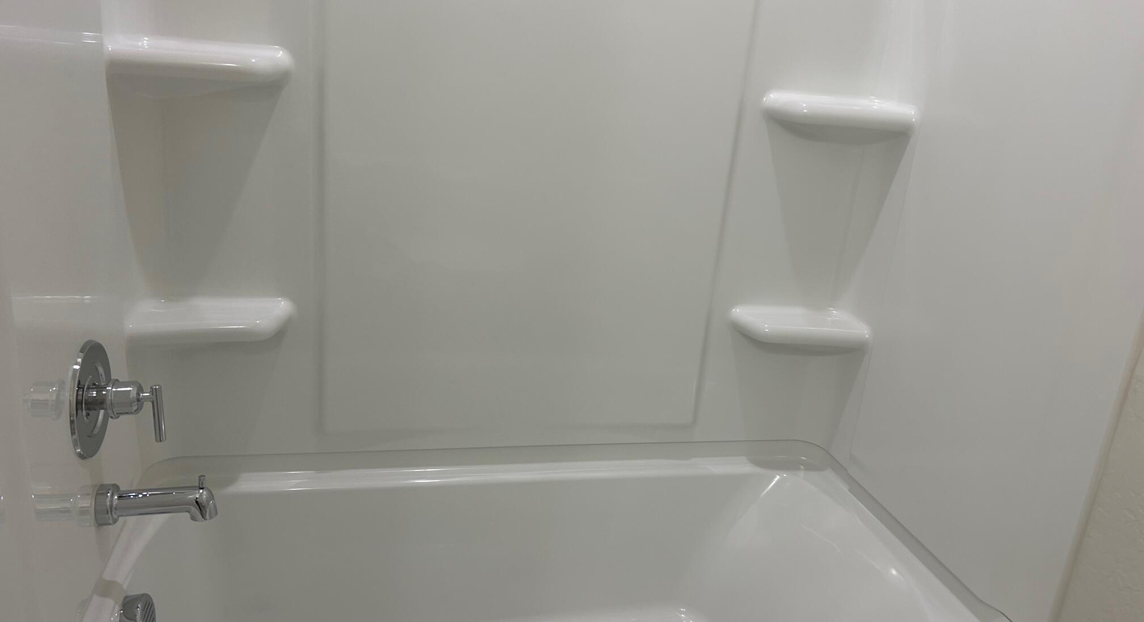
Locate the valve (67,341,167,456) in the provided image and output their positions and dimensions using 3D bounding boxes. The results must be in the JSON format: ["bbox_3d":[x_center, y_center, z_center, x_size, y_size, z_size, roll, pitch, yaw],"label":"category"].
[{"bbox_3d":[-0.682,0.132,1.319,0.106,0.180,0.180,1,19,-14],"label":"valve"}]

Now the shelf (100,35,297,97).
[{"bbox_3d":[-0.605,-0.409,1.410,0.266,0.042,0.159,1,19,-14],"label":"shelf"}]

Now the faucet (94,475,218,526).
[{"bbox_3d":[-0.667,0.306,1.391,0.174,0.086,0.065,1,19,-14],"label":"faucet"}]

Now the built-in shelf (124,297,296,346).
[{"bbox_3d":[-0.647,0.015,1.554,0.266,0.036,0.159,1,19,-14],"label":"built-in shelf"}]

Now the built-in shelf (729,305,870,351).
[{"bbox_3d":[0.496,0.030,1.851,0.266,0.037,0.159,1,19,-14],"label":"built-in shelf"}]

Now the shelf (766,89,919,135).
[{"bbox_3d":[0.538,-0.397,1.706,0.266,0.042,0.159,1,19,-14],"label":"shelf"}]

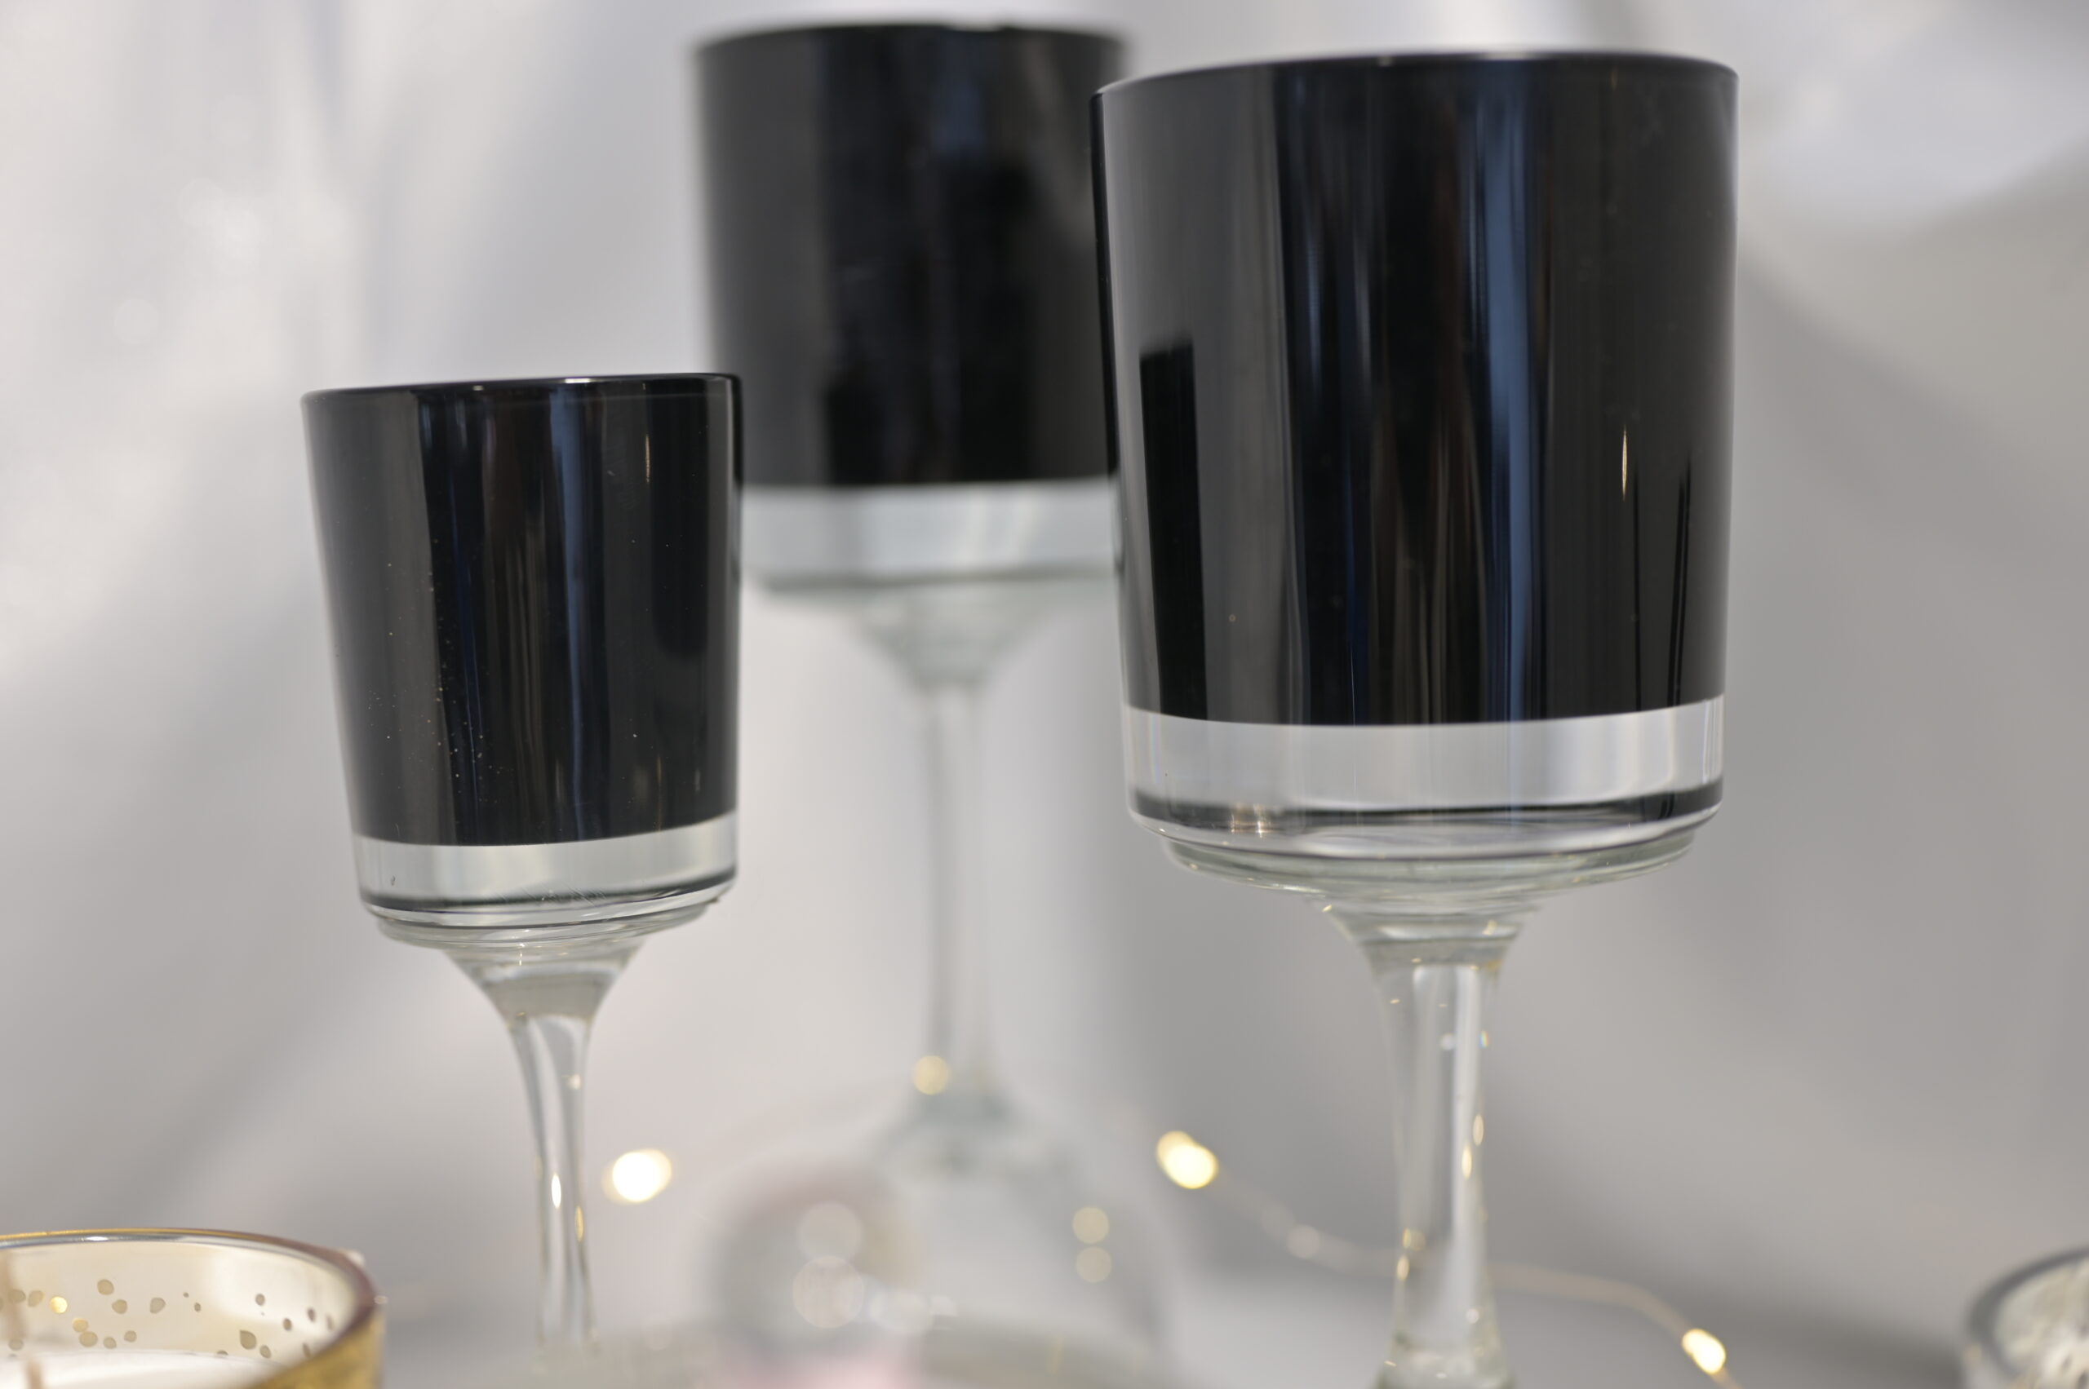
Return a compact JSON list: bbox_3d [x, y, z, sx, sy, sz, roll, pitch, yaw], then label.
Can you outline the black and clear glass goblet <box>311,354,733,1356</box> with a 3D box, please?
[{"bbox_3d":[-0.079,0.057,0.470,0.070,0.214,0.070,-2,6,0],"label":"black and clear glass goblet"}]

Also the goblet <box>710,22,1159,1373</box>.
[{"bbox_3d":[-0.025,-0.001,0.658,0.099,0.288,0.099,-2,6,0],"label":"goblet"}]

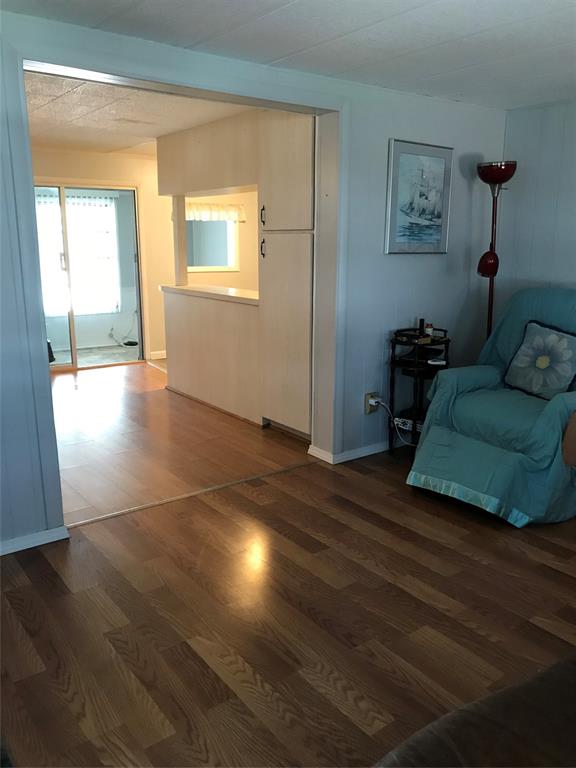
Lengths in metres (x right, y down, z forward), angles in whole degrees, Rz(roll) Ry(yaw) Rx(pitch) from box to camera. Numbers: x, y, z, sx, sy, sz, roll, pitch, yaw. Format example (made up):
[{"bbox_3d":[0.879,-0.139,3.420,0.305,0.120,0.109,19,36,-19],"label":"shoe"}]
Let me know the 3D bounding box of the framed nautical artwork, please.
[{"bbox_3d":[0.780,-1.084,3.665,0.530,0.625,0.026,-9,16,-35],"label":"framed nautical artwork"}]

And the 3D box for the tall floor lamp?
[{"bbox_3d":[1.323,-0.512,4.028,0.270,1.760,0.270,-9,16,-35],"label":"tall floor lamp"}]

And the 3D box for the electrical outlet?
[{"bbox_3d":[0.506,0.120,3.743,0.082,0.123,0.022,-9,16,-35],"label":"electrical outlet"}]

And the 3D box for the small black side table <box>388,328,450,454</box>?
[{"bbox_3d":[0.791,0.071,3.739,0.350,0.755,0.350,0,13,0],"label":"small black side table"}]

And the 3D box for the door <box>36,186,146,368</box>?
[{"bbox_3d":[-2.163,-1.027,6.114,1.550,1.800,0.100,-9,16,-35],"label":"door"}]

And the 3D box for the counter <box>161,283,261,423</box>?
[{"bbox_3d":[-0.486,-0.296,4.983,0.460,0.900,1.520,-9,16,-35],"label":"counter"}]

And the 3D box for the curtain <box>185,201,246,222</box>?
[{"bbox_3d":[-0.861,-1.877,6.806,0.920,0.195,0.090,-9,16,-35],"label":"curtain"}]

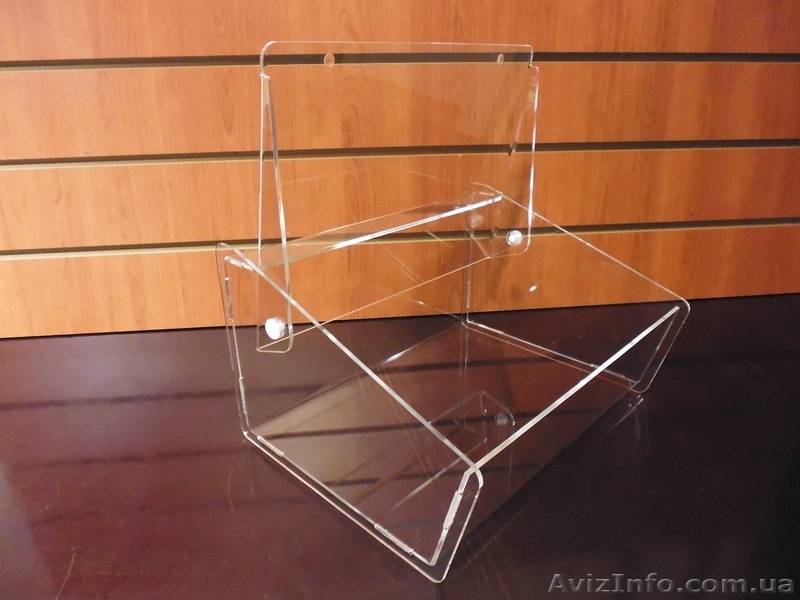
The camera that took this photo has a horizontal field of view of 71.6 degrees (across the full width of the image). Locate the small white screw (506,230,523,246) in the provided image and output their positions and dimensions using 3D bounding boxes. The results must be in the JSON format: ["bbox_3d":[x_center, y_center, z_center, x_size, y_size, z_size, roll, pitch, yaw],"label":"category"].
[{"bbox_3d":[0.120,-0.065,0.584,0.015,0.015,0.006,19,29,41],"label":"small white screw"}]

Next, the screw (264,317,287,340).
[{"bbox_3d":[-0.085,0.019,0.380,0.015,0.015,0.006,19,29,41],"label":"screw"}]

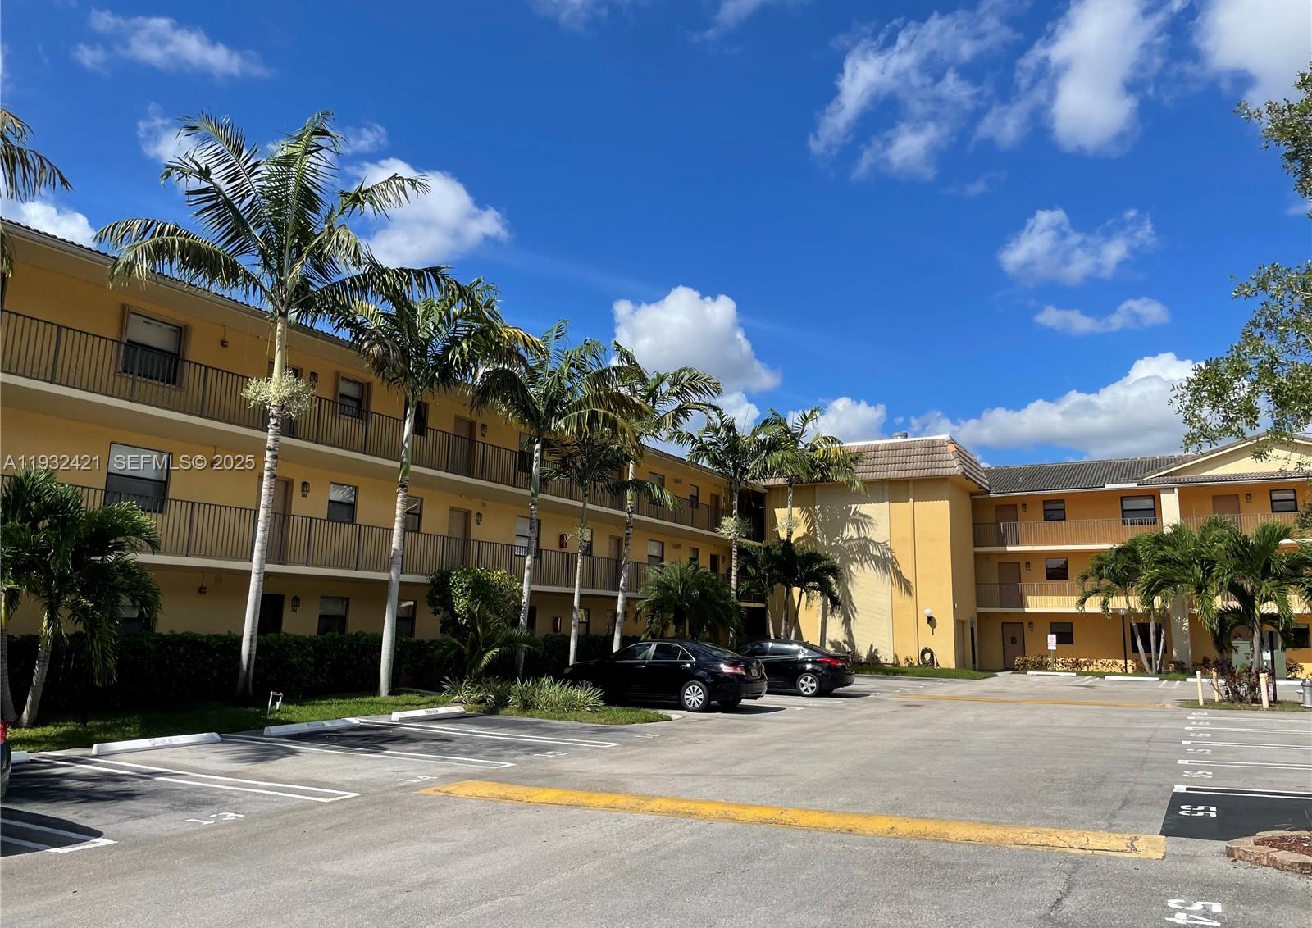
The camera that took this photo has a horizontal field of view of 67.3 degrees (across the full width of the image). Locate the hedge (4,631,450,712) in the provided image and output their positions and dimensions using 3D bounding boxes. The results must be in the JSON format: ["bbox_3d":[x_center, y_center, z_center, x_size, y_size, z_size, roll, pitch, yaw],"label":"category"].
[{"bbox_3d":[-8.332,4.191,20.568,1.150,1.300,11.400,-4,-10,28],"label":"hedge"}]

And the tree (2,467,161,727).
[{"bbox_3d":[-9.477,1.982,15.036,3.100,3.900,2.900,7,-11,-31],"label":"tree"}]

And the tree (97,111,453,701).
[{"bbox_3d":[-7.808,-1.457,20.104,6.800,12.400,6.300,5,-10,-21],"label":"tree"}]

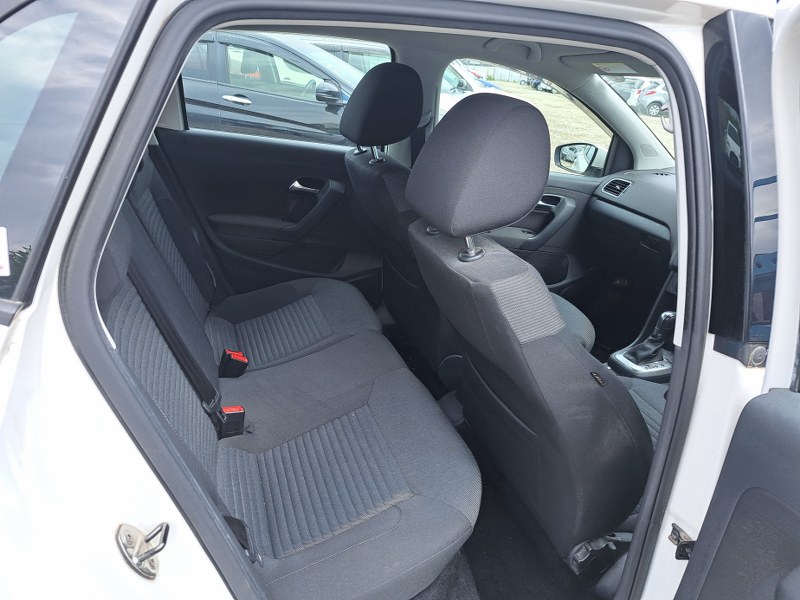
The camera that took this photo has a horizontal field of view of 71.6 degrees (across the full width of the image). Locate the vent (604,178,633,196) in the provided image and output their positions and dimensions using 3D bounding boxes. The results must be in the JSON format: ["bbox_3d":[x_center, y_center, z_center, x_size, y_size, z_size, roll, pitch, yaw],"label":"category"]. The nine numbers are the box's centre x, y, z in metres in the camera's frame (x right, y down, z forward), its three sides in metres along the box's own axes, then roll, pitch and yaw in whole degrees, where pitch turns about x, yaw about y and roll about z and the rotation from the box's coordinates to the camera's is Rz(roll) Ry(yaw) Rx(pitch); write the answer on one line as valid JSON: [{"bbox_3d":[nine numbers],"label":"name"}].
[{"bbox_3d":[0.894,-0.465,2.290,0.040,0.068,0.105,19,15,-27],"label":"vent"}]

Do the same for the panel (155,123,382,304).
[{"bbox_3d":[-0.412,-0.265,1.975,0.770,0.670,0.100,-5,24,-19],"label":"panel"}]

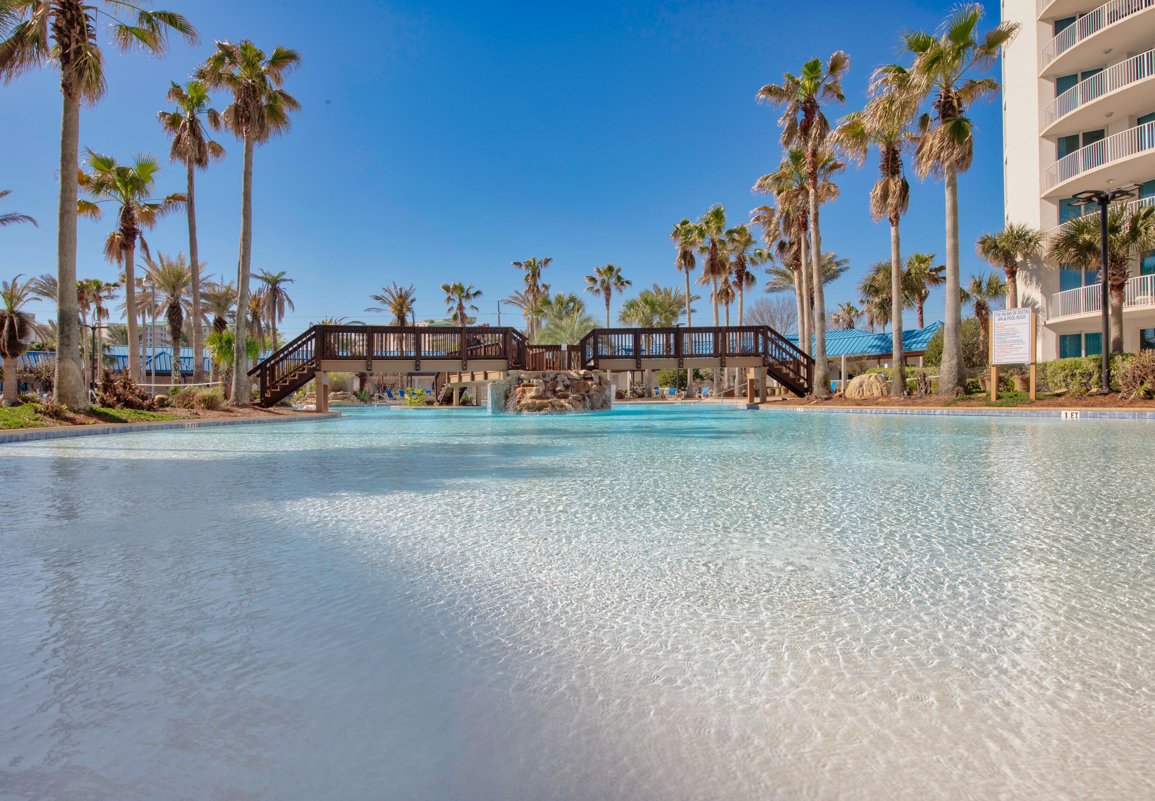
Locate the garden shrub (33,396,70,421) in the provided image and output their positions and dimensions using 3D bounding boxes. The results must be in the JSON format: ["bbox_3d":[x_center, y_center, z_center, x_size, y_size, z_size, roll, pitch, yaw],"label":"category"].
[{"bbox_3d":[-10.280,0.147,12.400,0.760,0.477,0.700,-1,0,0],"label":"garden shrub"}]

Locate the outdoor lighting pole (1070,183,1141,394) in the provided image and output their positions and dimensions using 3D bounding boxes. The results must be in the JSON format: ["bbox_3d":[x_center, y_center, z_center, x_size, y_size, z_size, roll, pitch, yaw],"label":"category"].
[{"bbox_3d":[11.863,-2.529,14.217,1.260,4.679,1.260,-1,0,0],"label":"outdoor lighting pole"}]

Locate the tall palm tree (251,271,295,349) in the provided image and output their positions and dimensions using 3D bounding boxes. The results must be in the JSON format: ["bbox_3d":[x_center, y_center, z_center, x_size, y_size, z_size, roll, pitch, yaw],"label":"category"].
[{"bbox_3d":[-21.142,-4.691,44.000,3.100,8.860,3.100,-1,0,0],"label":"tall palm tree"}]

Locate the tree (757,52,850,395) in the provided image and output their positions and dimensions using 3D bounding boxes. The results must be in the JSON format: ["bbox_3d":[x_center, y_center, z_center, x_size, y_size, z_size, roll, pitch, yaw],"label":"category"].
[{"bbox_3d":[7.370,-5.728,20.532,2.819,11.123,2.819,-1,0,0],"label":"tree"}]

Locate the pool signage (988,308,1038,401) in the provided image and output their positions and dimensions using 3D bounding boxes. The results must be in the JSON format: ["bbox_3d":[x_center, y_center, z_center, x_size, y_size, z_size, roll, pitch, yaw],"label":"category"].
[{"bbox_3d":[9.894,-1.034,14.400,0.150,2.120,0.980,-1,0,-33],"label":"pool signage"}]

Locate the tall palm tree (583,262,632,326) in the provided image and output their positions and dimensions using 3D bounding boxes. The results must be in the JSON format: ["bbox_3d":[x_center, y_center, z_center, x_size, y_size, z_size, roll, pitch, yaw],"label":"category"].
[{"bbox_3d":[2.322,-5.478,49.000,3.700,10.230,3.700,-1,0,0],"label":"tall palm tree"}]

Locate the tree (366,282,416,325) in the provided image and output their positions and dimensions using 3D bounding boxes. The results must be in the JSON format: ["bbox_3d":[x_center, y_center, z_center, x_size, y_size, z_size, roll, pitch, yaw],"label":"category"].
[{"bbox_3d":[-13.486,-4.564,46.000,3.700,8.040,3.700,-1,0,0],"label":"tree"}]

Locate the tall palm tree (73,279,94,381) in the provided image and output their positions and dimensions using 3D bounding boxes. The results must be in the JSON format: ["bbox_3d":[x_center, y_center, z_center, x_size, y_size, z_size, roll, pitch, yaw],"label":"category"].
[{"bbox_3d":[-38.119,-4.808,49.000,2.400,9.398,2.400,-1,0,0],"label":"tall palm tree"}]

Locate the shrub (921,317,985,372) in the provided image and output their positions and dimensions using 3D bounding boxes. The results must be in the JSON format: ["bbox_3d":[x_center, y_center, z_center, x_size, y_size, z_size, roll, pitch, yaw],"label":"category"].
[{"bbox_3d":[16.946,-2.216,28.503,2.577,3.080,2.577,-1,0,0],"label":"shrub"}]

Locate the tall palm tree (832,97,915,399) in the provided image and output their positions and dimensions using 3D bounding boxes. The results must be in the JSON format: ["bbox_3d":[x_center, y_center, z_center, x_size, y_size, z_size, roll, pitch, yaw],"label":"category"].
[{"bbox_3d":[9.748,-5.143,20.800,3.000,9.920,3.000,-1,0,0],"label":"tall palm tree"}]

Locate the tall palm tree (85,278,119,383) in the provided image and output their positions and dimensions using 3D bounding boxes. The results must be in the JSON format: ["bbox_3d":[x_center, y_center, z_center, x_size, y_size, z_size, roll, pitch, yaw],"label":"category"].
[{"bbox_3d":[-35.932,-4.478,48.026,2.300,9.526,2.300,-1,0,0],"label":"tall palm tree"}]

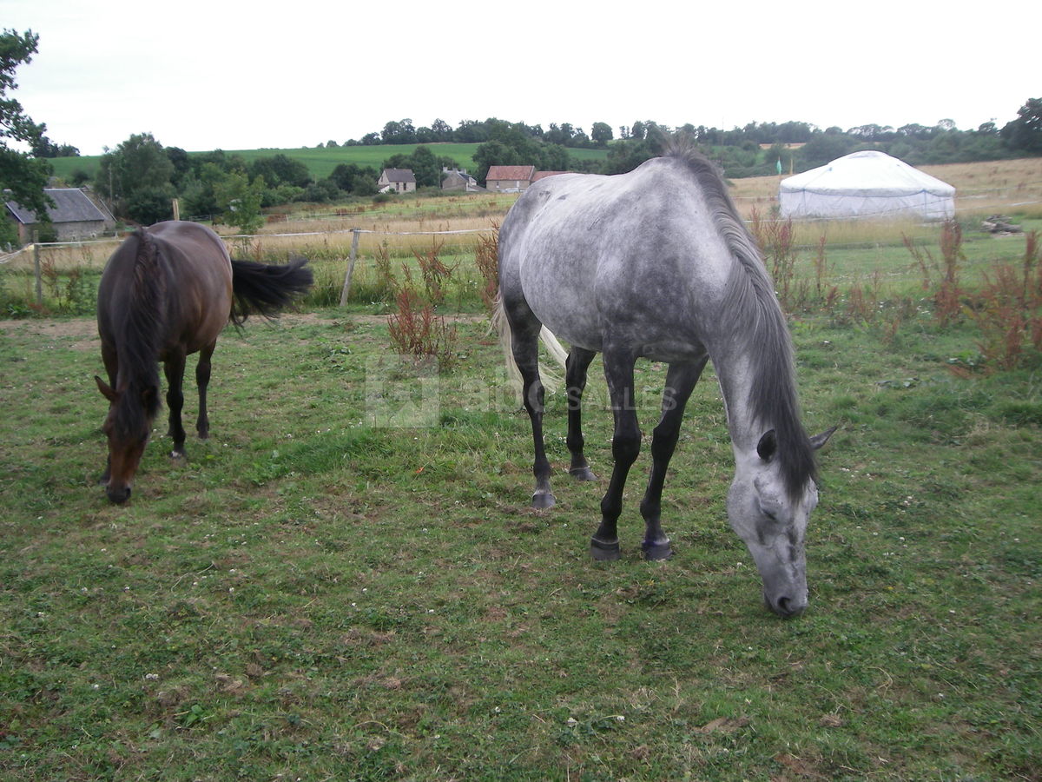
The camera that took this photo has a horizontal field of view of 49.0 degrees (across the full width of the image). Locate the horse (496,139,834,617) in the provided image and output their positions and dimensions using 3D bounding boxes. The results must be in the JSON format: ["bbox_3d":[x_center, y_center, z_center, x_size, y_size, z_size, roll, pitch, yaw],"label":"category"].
[{"bbox_3d":[0.462,-0.182,4.930,0.679,1.680,2.217,-4,11,-23],"label":"horse"}]

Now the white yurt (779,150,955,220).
[{"bbox_3d":[13.803,-8.131,45.571,6.750,2.810,6.750,7,12,36],"label":"white yurt"}]

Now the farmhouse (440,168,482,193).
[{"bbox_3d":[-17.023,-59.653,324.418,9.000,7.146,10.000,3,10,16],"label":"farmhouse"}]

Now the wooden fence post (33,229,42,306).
[{"bbox_3d":[-7.266,-1.839,17.208,0.080,1.131,0.080,0,9,0],"label":"wooden fence post"}]

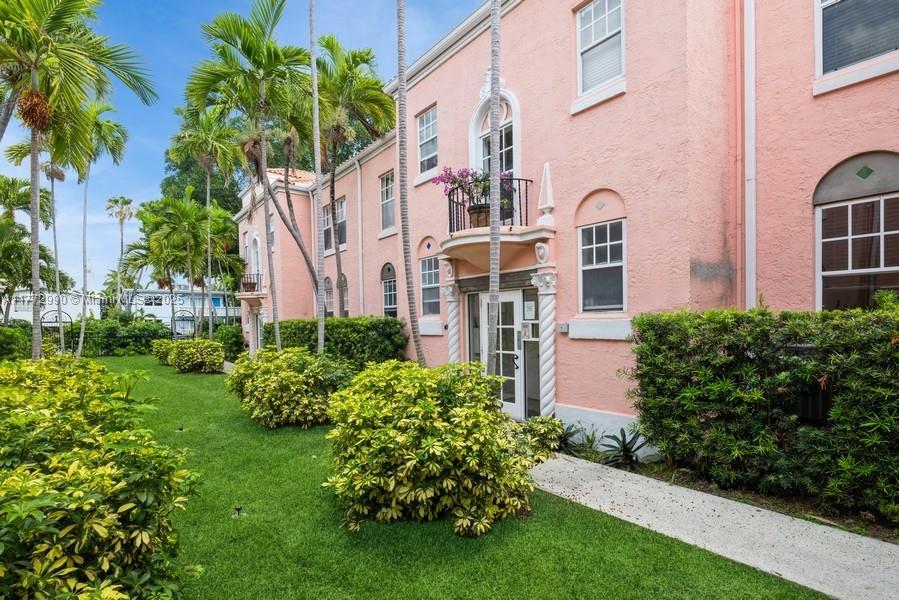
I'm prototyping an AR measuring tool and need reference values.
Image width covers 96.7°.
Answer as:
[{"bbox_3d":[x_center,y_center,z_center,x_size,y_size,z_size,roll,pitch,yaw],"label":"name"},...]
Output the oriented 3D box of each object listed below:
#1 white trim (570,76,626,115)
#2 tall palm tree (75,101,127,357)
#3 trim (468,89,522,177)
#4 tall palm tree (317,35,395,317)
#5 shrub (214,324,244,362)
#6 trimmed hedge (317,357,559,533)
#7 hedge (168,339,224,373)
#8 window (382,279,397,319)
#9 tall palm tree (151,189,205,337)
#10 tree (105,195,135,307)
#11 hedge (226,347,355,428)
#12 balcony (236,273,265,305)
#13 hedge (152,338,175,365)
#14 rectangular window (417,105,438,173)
[{"bbox_3d":[1.938,-2.674,5.252,0.130,0.200,0.770,0,-2,-42],"label":"white trim"},{"bbox_3d":[-16.957,-3.435,19.200,2.700,12.000,2.700,0,-2,-42],"label":"tall palm tree"},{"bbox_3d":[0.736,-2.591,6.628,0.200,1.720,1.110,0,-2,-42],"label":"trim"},{"bbox_3d":[-2.600,-2.350,10.300,2.400,8.900,2.400,-1,-2,0],"label":"tall palm tree"},{"bbox_3d":[-9.907,1.914,18.000,1.100,1.500,1.400,0,-2,-42],"label":"shrub"},{"bbox_3d":[0.000,1.200,3.870,2.100,1.250,1.650,-1,-2,0],"label":"trimmed hedge"},{"bbox_3d":[-8.953,1.954,14.200,1.550,1.030,1.700,0,-2,-42],"label":"hedge"},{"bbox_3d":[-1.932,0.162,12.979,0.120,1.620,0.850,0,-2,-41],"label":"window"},{"bbox_3d":[-12.800,-1.330,19.000,2.800,7.800,2.800,1,-3,-34],"label":"tall palm tree"},{"bbox_3d":[-33.000,-3.400,40.000,2.600,14.200,2.600,1,-3,-40],"label":"tree"},{"bbox_3d":[-2.770,1.410,6.950,1.800,1.170,2.100,1,-3,-40],"label":"hedge"},{"bbox_3d":[-7.670,-0.450,15.500,0.680,1.240,1.750,1,-3,-40],"label":"balcony"},{"bbox_3d":[-10.750,1.960,15.500,1.400,0.970,1.500,1,-3,-40],"label":"hedge"},{"bbox_3d":[-0.451,-3.220,8.070,0.120,1.200,0.680,0,-2,-42],"label":"rectangular window"}]

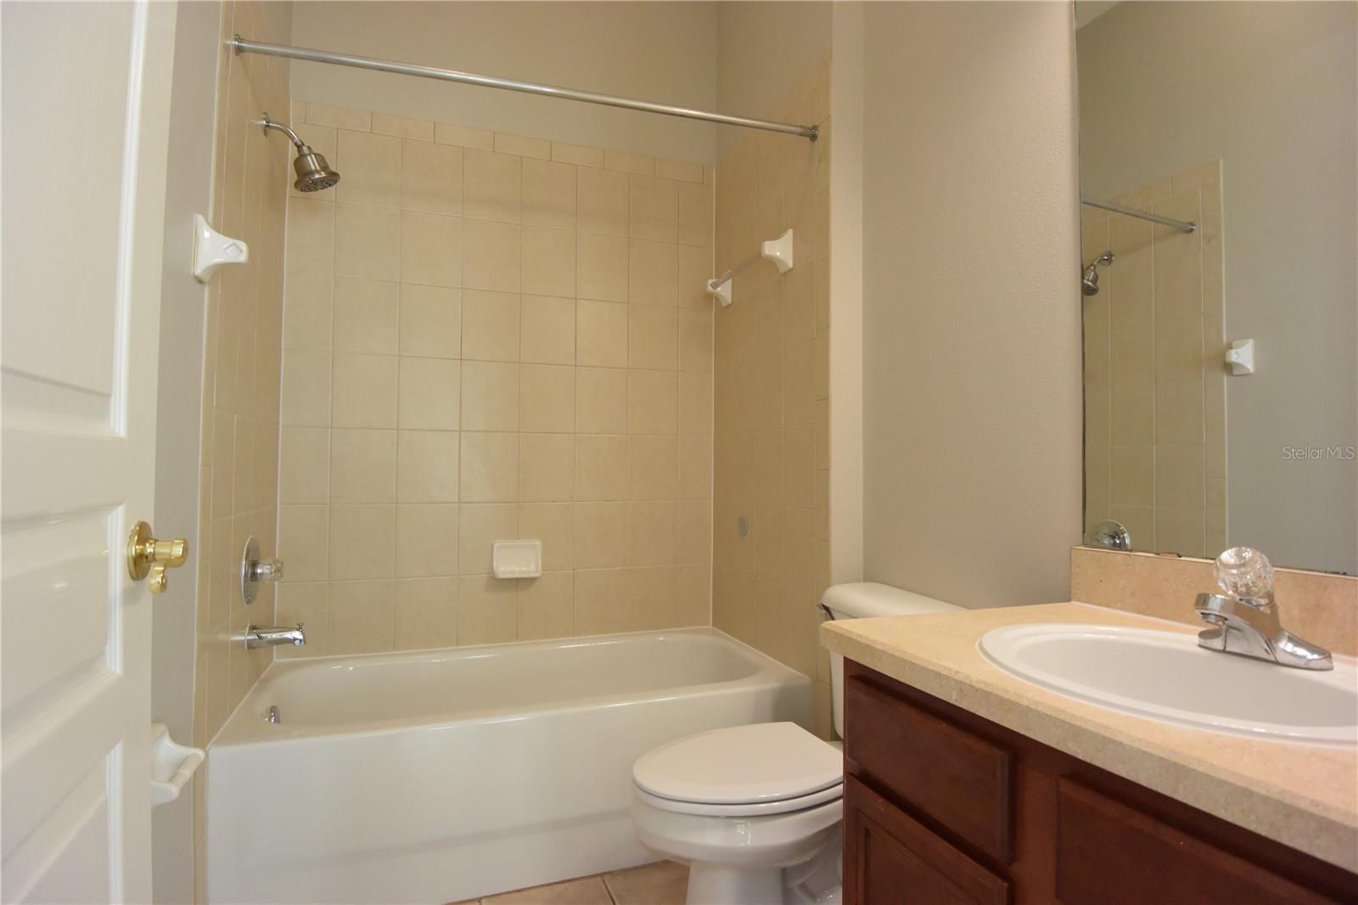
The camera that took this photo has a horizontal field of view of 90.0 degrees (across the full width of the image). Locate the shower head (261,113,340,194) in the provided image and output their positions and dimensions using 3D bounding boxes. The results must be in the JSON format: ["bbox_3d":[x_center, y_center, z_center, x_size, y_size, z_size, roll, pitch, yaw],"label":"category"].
[{"bbox_3d":[-1.057,-0.830,1.901,0.195,0.212,0.112,1,-2,-20],"label":"shower head"}]

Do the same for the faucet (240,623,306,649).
[{"bbox_3d":[-1.082,0.490,1.826,0.138,0.067,0.060,1,-2,-20],"label":"faucet"}]

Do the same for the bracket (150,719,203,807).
[{"bbox_3d":[-0.861,0.542,1.144,0.076,0.130,0.165,1,-2,-20],"label":"bracket"}]

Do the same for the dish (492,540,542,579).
[{"bbox_3d":[-0.565,0.376,2.384,0.168,0.124,0.062,1,-2,-20],"label":"dish"}]

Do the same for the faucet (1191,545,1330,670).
[{"bbox_3d":[0.715,0.194,0.872,0.160,0.142,0.145,1,-2,-20],"label":"faucet"}]

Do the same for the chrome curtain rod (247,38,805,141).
[{"bbox_3d":[-0.320,-0.946,1.795,1.504,0.050,0.050,1,-2,-15],"label":"chrome curtain rod"}]

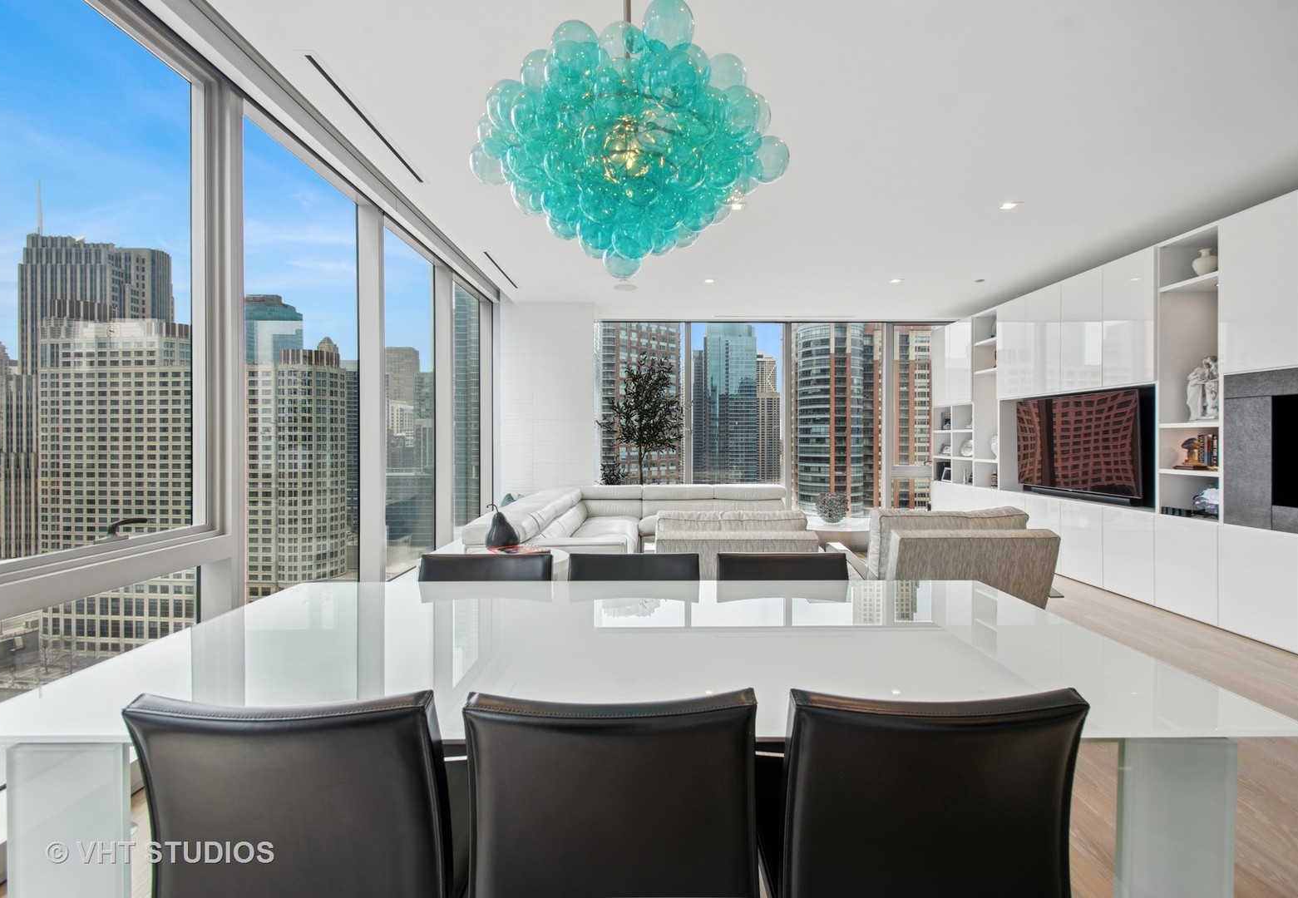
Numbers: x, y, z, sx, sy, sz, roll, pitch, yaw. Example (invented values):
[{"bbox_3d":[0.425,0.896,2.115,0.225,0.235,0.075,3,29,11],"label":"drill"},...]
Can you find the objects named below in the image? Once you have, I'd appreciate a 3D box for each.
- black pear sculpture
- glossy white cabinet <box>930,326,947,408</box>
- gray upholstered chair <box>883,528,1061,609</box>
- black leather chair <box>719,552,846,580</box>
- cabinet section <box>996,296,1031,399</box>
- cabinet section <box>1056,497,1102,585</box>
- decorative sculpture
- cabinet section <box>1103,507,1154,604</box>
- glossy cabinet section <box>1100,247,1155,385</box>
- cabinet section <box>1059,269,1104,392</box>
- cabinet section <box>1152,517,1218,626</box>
[{"bbox_3d":[-0.809,0.428,3.100,0.185,0.245,0.185,0,1,0],"label":"black pear sculpture"},{"bbox_3d":[3.974,-1.052,7.230,0.450,1.000,0.450,0,1,0],"label":"glossy white cabinet"},{"bbox_3d":[1.735,0.781,3.350,0.930,0.800,0.900,0,1,0],"label":"gray upholstered chair"},{"bbox_3d":[0.481,0.793,1.810,0.460,0.830,0.530,0,1,0],"label":"black leather chair"},{"bbox_3d":[3.900,-0.988,5.684,0.460,0.968,0.462,0,0,1],"label":"cabinet section"},{"bbox_3d":[3.887,0.791,4.757,0.460,0.666,0.457,0,0,1],"label":"cabinet section"},{"bbox_3d":[3.929,-0.419,3.940,0.190,0.480,0.270,0,1,0],"label":"decorative sculpture"},{"bbox_3d":[3.880,0.796,4.292,0.460,0.666,0.467,0,0,1],"label":"cabinet section"},{"bbox_3d":[3.880,-0.972,4.292,0.460,0.968,0.467,0,0,1],"label":"glossy cabinet section"},{"bbox_3d":[3.887,-0.977,4.757,0.460,0.968,0.457,0,0,1],"label":"cabinet section"},{"bbox_3d":[3.874,0.802,3.827,0.460,0.666,0.457,0,0,1],"label":"cabinet section"}]

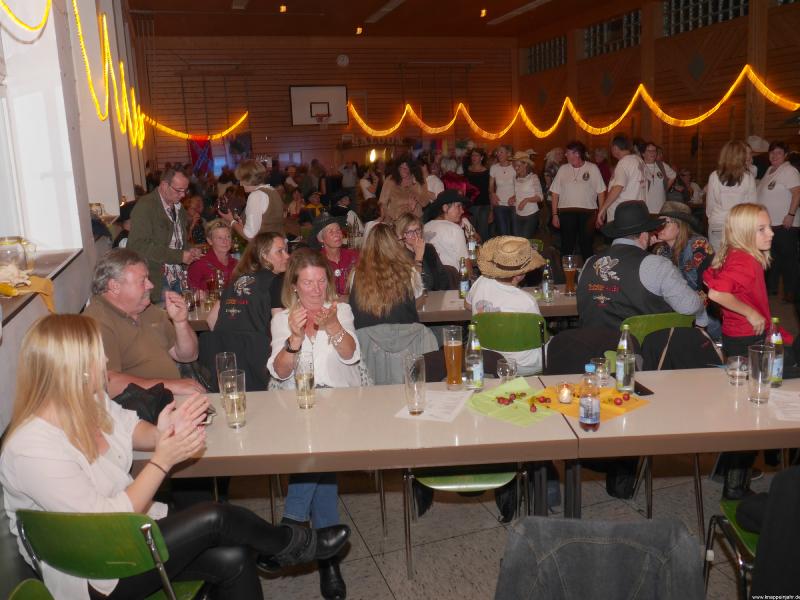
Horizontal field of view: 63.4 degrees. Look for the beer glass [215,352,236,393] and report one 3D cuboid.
[{"bbox_3d":[-0.658,0.306,2.457,0.074,0.200,0.074,-3,12,0],"label":"beer glass"}]

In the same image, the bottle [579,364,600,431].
[{"bbox_3d":[0.612,0.315,2.090,0.068,0.222,0.068,-3,11,0],"label":"bottle"}]

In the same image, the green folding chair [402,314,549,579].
[{"bbox_3d":[0.283,0.638,2.732,0.500,0.820,0.560,-3,12,0],"label":"green folding chair"}]

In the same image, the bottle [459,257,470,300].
[{"bbox_3d":[0.408,-0.144,4.133,0.068,0.256,0.068,-3,12,0],"label":"bottle"}]

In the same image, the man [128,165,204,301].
[{"bbox_3d":[-1.520,-0.036,4.342,0.460,1.660,0.500,3,13,27],"label":"man"}]

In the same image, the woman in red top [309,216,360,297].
[{"bbox_3d":[-0.450,0.016,4.768,0.480,1.240,0.660,-7,13,-18],"label":"woman in red top"}]

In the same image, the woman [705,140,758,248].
[{"bbox_3d":[2.797,-0.517,5.518,0.460,1.630,0.330,2,13,21],"label":"woman"}]

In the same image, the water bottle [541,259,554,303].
[{"bbox_3d":[0.905,-0.120,3.970,0.067,0.258,0.067,-3,11,0],"label":"water bottle"}]

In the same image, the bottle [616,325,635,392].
[{"bbox_3d":[0.839,0.216,2.400,0.066,0.252,0.066,-1,13,10],"label":"bottle"}]

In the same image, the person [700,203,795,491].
[{"bbox_3d":[1.530,0.264,2.884,0.420,1.370,0.400,-2,11,5],"label":"person"}]

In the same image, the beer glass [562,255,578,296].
[{"bbox_3d":[1.095,-0.162,4.150,0.083,0.247,0.083,-3,11,0],"label":"beer glass"}]

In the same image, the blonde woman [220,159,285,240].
[{"bbox_3d":[-1.135,-0.258,5.151,0.500,1.680,0.460,5,14,31],"label":"blonde woman"}]

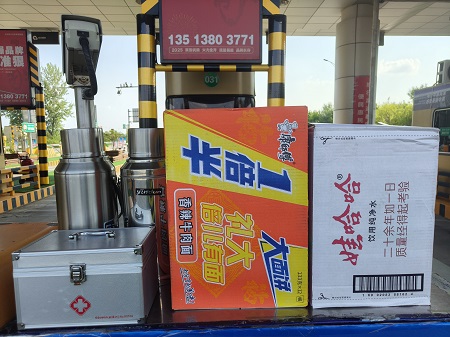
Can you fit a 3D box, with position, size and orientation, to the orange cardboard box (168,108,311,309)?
[{"bbox_3d":[0.029,0.081,0.781,0.298,0.433,0.235,-1,5,0],"label":"orange cardboard box"}]

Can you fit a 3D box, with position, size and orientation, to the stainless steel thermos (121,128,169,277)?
[{"bbox_3d":[-0.208,0.090,0.913,0.174,0.403,0.174,-1,5,0],"label":"stainless steel thermos"}]

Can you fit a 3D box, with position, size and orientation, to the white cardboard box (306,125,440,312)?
[{"bbox_3d":[0.312,0.098,0.779,0.257,0.388,0.235,-1,5,-1],"label":"white cardboard box"}]

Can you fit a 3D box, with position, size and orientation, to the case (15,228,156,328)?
[{"bbox_3d":[-0.291,0.232,0.699,0.250,0.161,0.163,-1,5,-3],"label":"case"}]

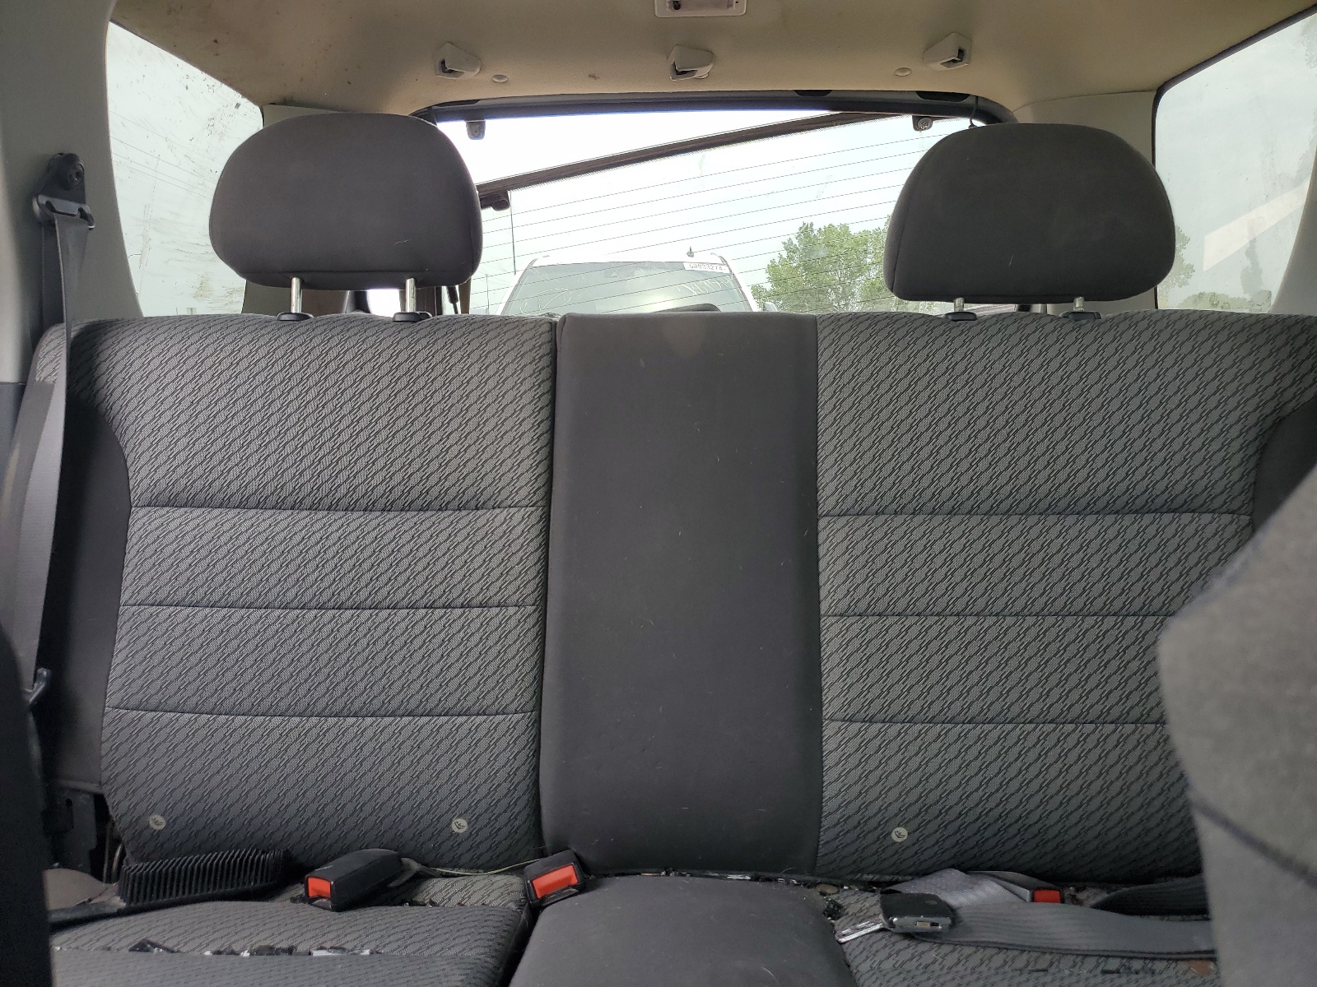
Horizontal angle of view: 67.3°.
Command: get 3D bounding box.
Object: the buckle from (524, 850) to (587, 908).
[{"bbox_3d":[-0.093,0.343,0.880,0.049,0.027,0.072,-19,-11,-11],"label":"buckle"}]

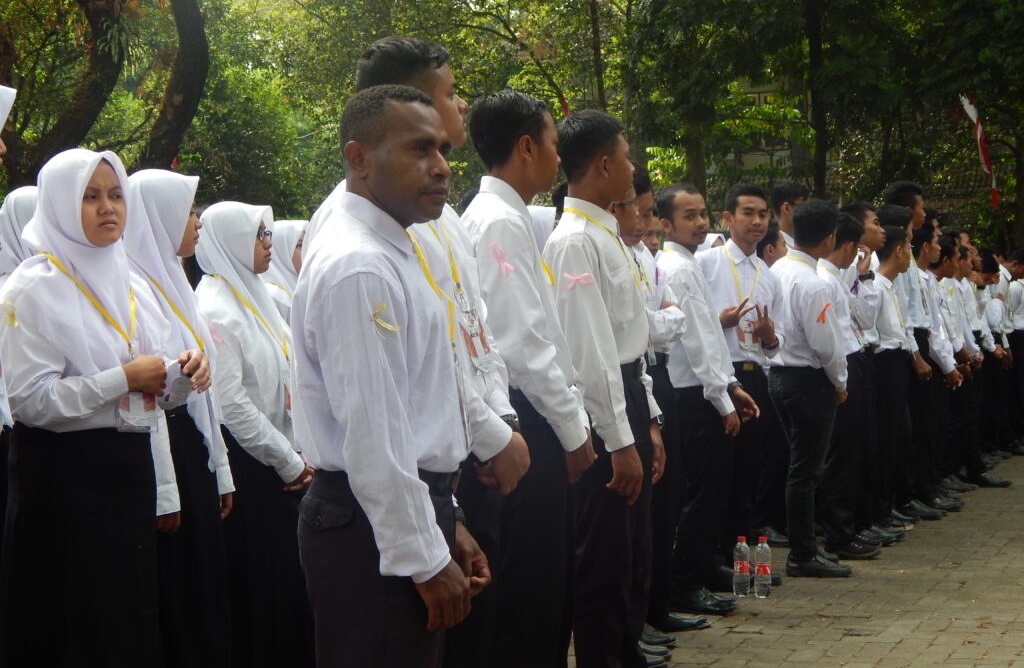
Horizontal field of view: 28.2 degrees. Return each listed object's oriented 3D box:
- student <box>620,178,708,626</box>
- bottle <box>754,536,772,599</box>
[{"bbox_3d":[0.537,0.240,7.480,0.360,1.670,0.480,0,1,30],"label":"student"},{"bbox_3d":[1.001,0.929,8.120,0.066,0.245,0.066,0,1,0],"label":"bottle"}]

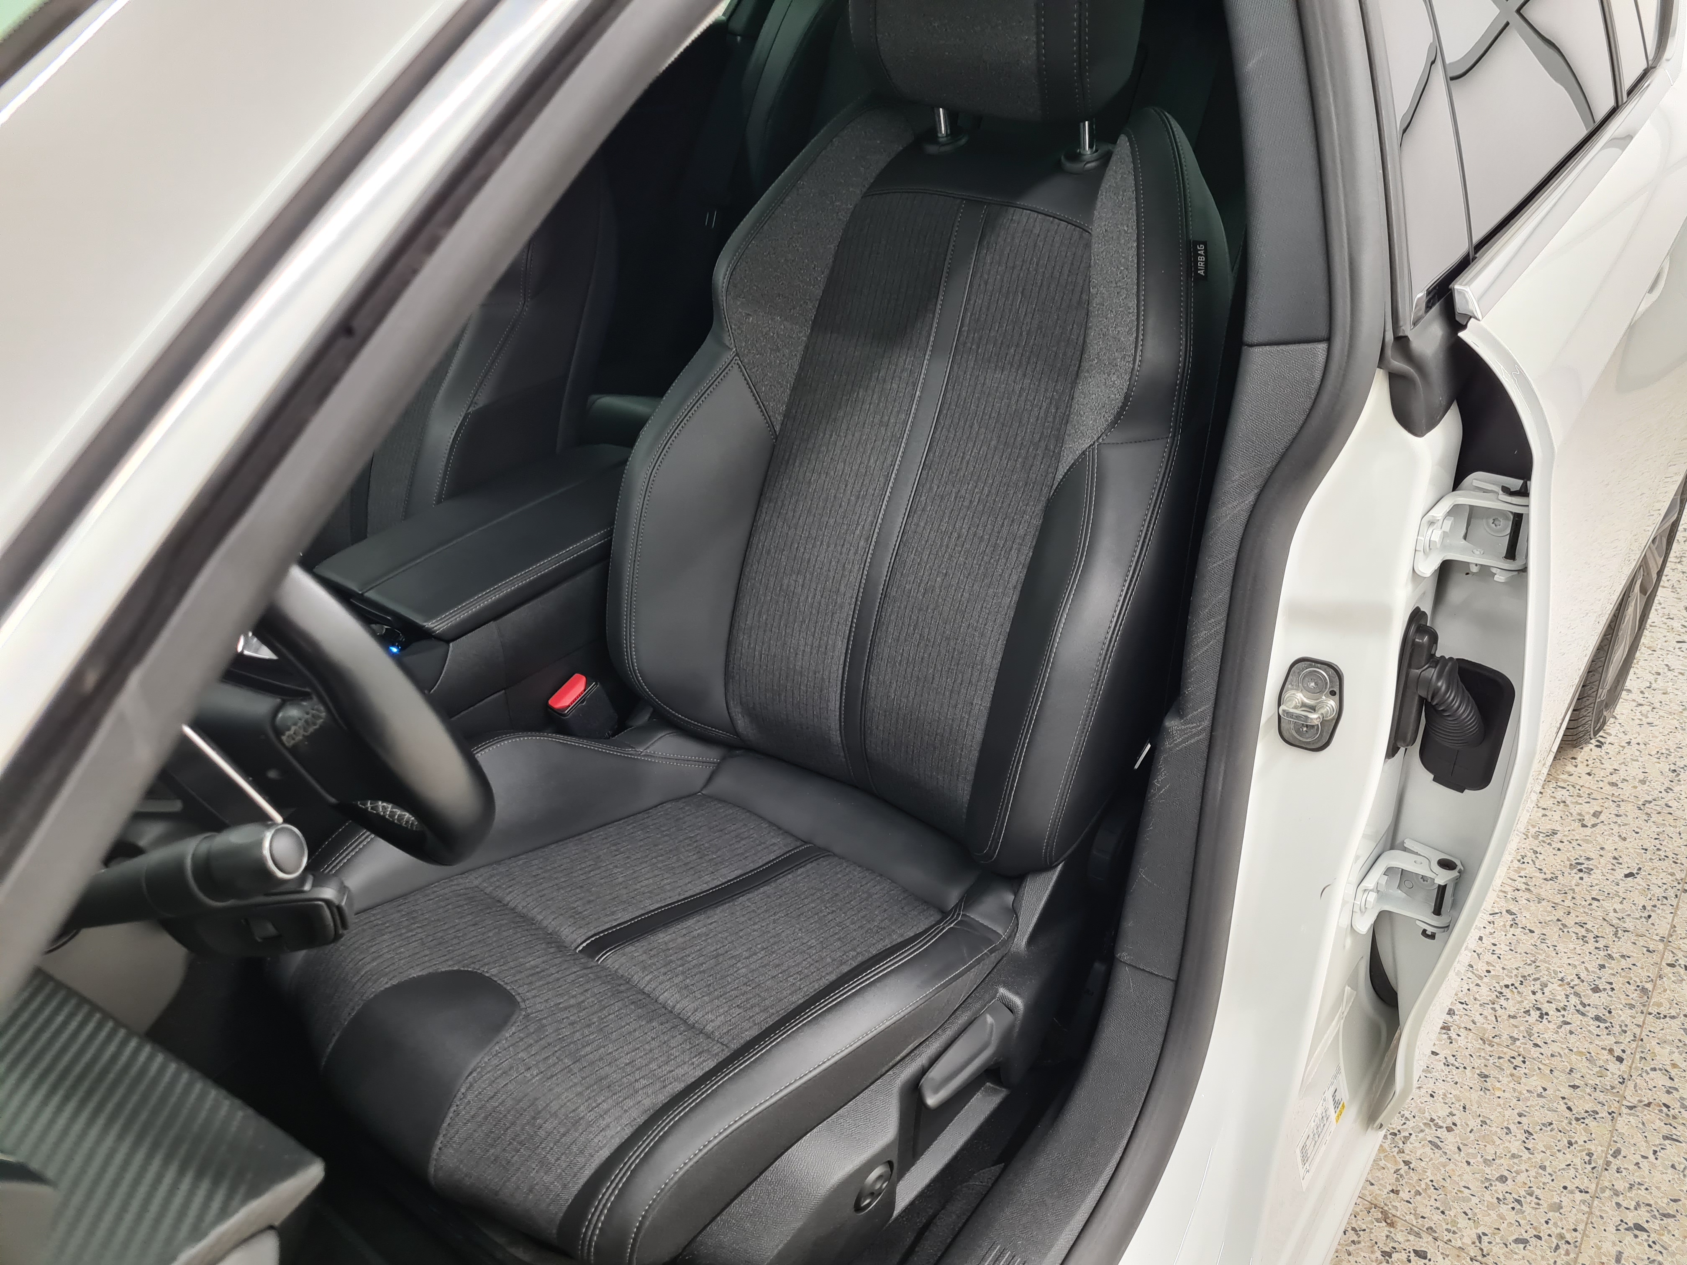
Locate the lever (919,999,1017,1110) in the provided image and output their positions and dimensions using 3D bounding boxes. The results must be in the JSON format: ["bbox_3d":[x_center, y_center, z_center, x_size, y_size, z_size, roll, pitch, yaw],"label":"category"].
[{"bbox_3d":[0.102,0.337,1.012,0.027,0.033,0.124,20,28,32],"label":"lever"}]

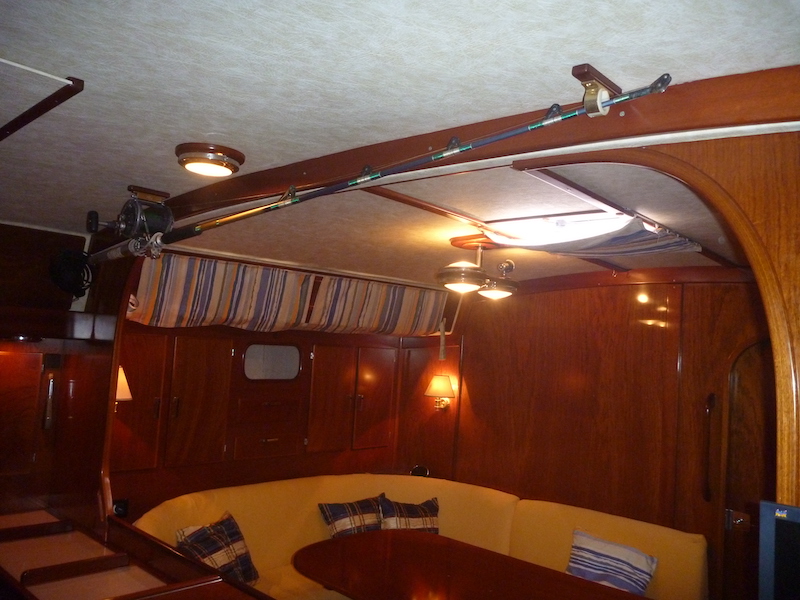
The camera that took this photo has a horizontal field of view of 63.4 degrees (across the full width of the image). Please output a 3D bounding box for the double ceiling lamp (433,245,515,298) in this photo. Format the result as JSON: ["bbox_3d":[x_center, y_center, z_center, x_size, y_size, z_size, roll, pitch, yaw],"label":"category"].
[{"bbox_3d":[0.261,-0.093,2.182,0.266,0.175,0.175,3,-5,-2],"label":"double ceiling lamp"}]

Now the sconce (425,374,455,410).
[{"bbox_3d":[0.195,0.442,3.099,0.142,0.170,0.180,2,-5,13],"label":"sconce"}]

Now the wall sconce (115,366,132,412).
[{"bbox_3d":[-0.951,0.292,2.112,0.155,0.150,0.135,3,-5,-2],"label":"wall sconce"}]

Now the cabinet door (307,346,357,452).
[{"bbox_3d":[-0.300,0.445,2.921,0.025,0.464,0.265,-1,-6,42],"label":"cabinet door"}]

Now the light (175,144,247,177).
[{"bbox_3d":[-0.446,-0.318,1.517,0.164,0.052,0.164,-1,-6,43],"label":"light"}]

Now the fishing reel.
[{"bbox_3d":[-0.787,-0.246,1.882,0.115,0.135,0.220,-7,-10,41],"label":"fishing reel"}]

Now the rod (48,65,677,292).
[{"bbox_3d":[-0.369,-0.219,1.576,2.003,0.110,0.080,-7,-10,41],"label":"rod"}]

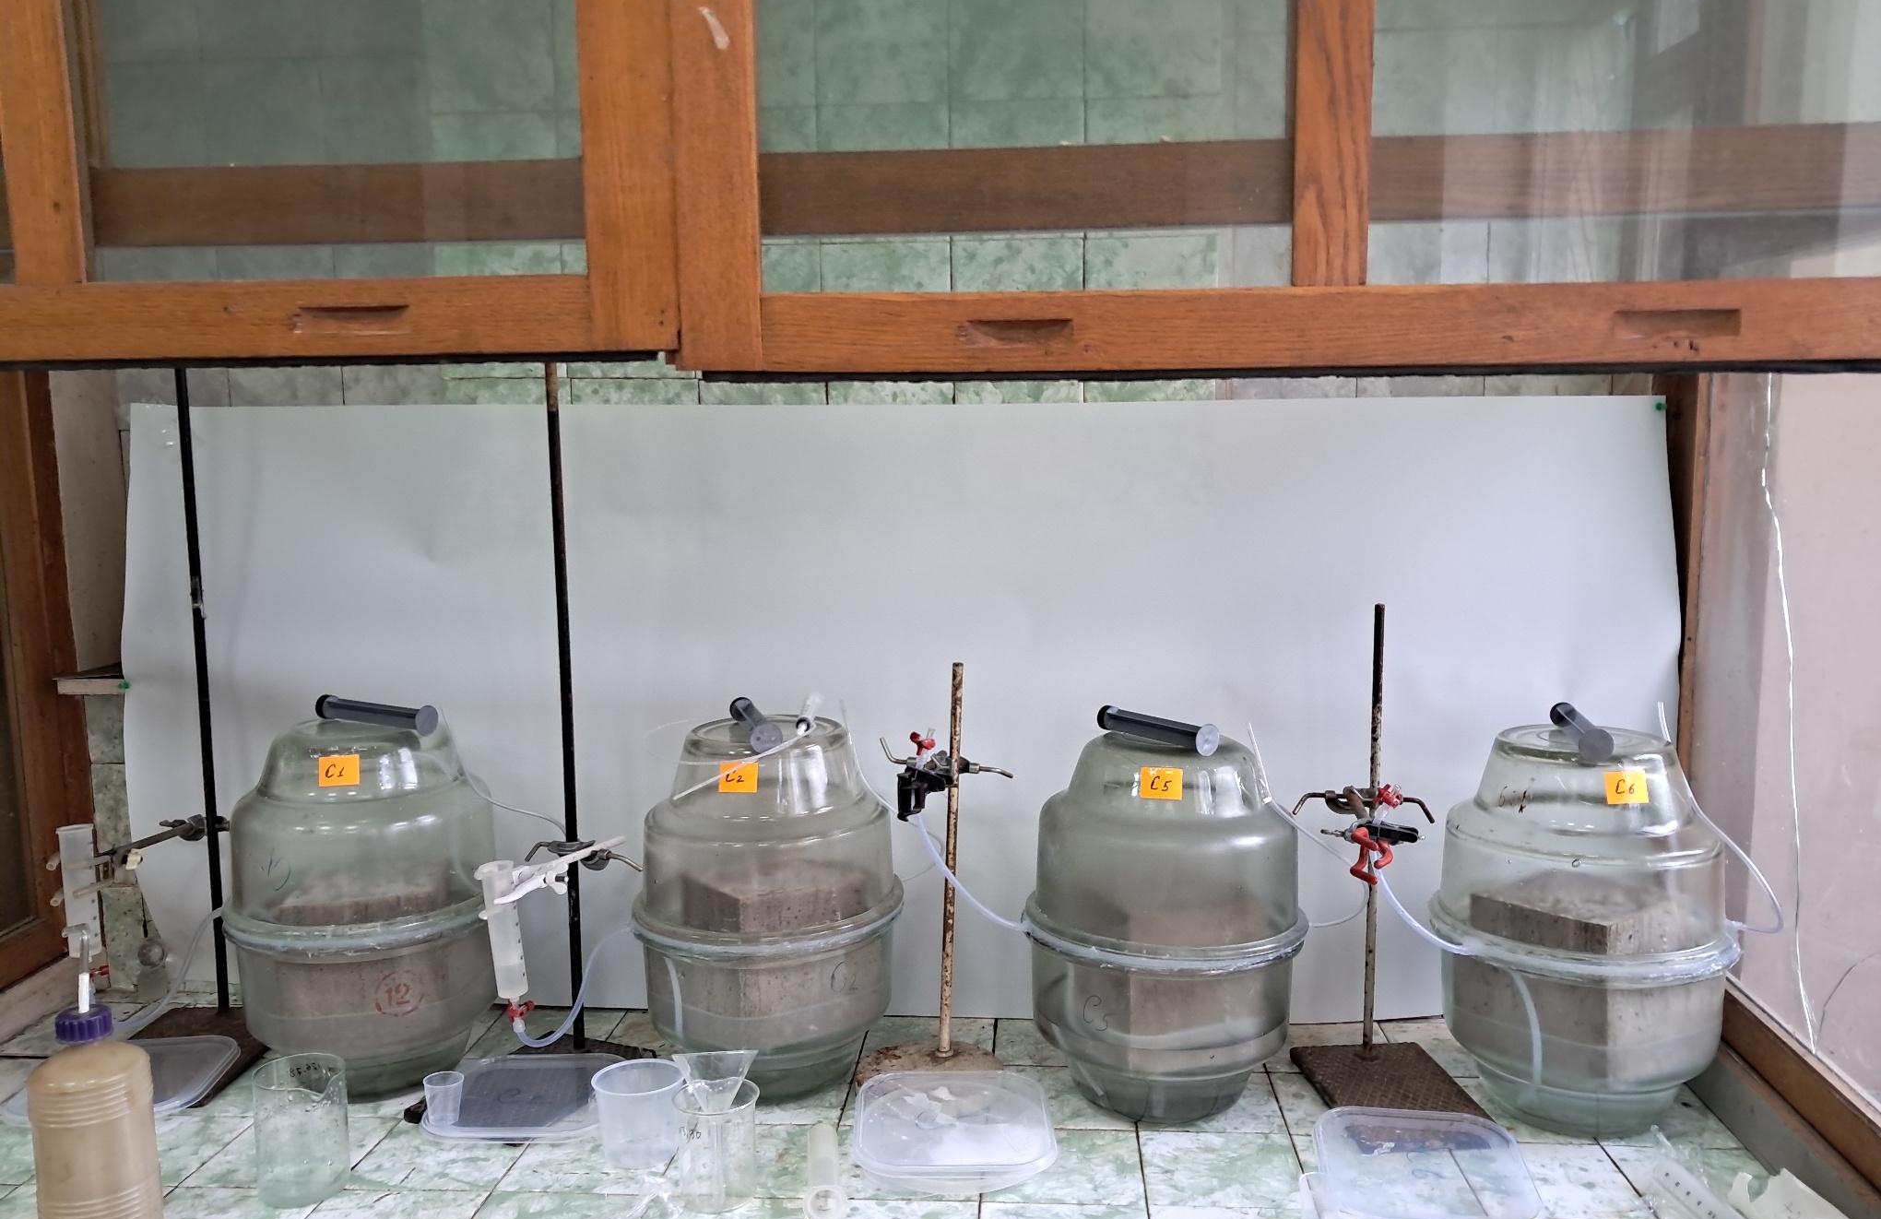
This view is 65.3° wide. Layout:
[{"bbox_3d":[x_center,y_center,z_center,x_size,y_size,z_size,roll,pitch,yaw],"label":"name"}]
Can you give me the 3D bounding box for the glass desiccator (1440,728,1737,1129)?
[{"bbox_3d":[0.656,0.321,1.507,0.293,0.380,0.293,0,6,4],"label":"glass desiccator"}]

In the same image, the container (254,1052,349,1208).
[{"bbox_3d":[-0.592,0.484,1.364,0.079,0.114,0.082,-6,8,-39],"label":"container"}]

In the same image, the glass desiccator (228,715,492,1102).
[{"bbox_3d":[-0.623,0.323,1.609,0.292,0.383,0.292,0,6,4],"label":"glass desiccator"}]

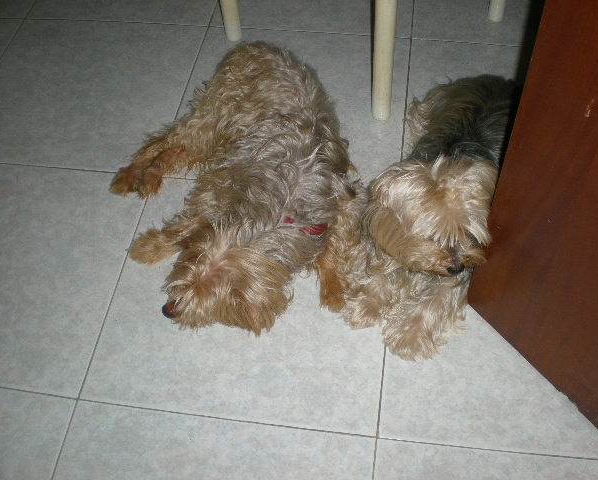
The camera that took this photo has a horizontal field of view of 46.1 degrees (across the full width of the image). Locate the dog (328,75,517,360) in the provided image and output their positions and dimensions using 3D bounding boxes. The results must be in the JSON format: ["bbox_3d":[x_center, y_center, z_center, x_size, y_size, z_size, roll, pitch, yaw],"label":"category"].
[{"bbox_3d":[0.201,-0.073,0.967,0.187,0.207,0.437,17,56,15],"label":"dog"}]

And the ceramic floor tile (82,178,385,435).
[{"bbox_3d":[-0.067,0.071,1.011,0.390,0.009,0.390,5,54,7],"label":"ceramic floor tile"}]

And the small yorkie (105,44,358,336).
[{"bbox_3d":[-0.113,-0.108,1.052,0.367,0.144,0.499,5,54,7],"label":"small yorkie"}]

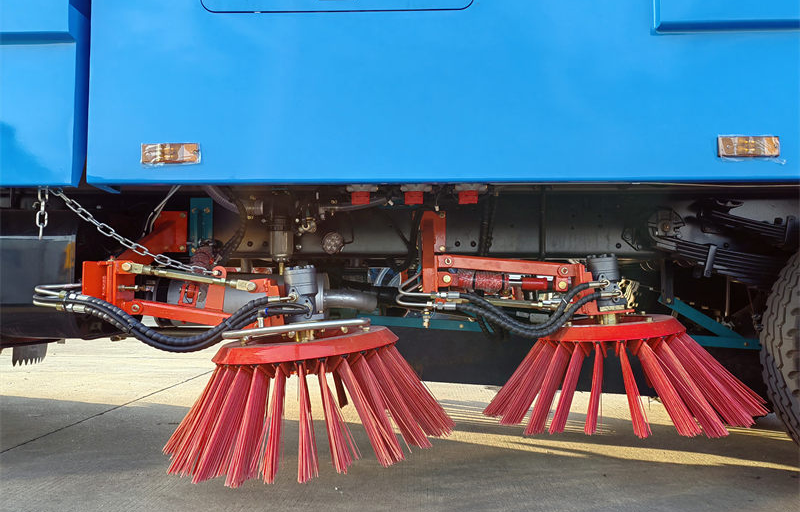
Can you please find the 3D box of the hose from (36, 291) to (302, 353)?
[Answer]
[{"bbox_3d":[-0.670,0.195,1.830,0.810,0.178,0.140,0,-3,2],"label":"hose"}]

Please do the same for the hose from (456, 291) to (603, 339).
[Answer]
[{"bbox_3d":[0.390,0.176,1.880,0.440,0.146,0.100,0,-3,2],"label":"hose"}]

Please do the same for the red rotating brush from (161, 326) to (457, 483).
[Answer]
[{"bbox_3d":[-0.283,0.394,1.955,0.880,0.310,0.880,-5,-1,2],"label":"red rotating brush"}]

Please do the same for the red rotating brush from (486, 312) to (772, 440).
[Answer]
[{"bbox_3d":[0.678,0.344,1.985,0.830,0.275,0.830,-3,-3,2],"label":"red rotating brush"}]

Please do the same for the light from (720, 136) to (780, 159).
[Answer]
[{"bbox_3d":[0.845,-0.265,1.510,0.146,0.049,0.022,0,-3,2],"label":"light"}]

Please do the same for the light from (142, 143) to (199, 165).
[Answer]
[{"bbox_3d":[-0.571,-0.256,1.555,0.146,0.049,0.022,0,-3,2],"label":"light"}]

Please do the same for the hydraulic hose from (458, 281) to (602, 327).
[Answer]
[{"bbox_3d":[0.393,0.143,1.880,0.435,0.140,0.100,0,-3,2],"label":"hydraulic hose"}]

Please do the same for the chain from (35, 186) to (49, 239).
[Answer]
[{"bbox_3d":[-0.958,-0.116,1.670,0.036,0.148,0.033,0,-3,2],"label":"chain"}]

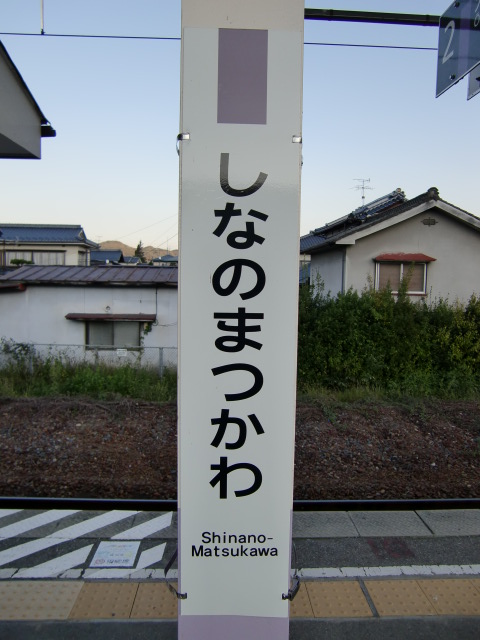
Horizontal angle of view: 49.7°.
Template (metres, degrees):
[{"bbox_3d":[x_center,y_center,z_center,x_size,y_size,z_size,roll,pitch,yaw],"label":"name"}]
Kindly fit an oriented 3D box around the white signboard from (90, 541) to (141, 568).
[{"bbox_3d":[-0.737,1.393,3.096,0.250,0.015,0.292,1,5,-2],"label":"white signboard"}]

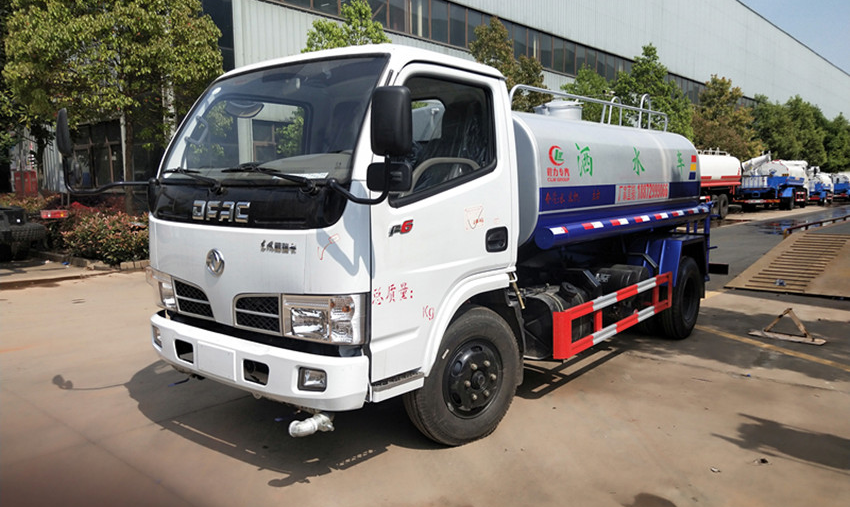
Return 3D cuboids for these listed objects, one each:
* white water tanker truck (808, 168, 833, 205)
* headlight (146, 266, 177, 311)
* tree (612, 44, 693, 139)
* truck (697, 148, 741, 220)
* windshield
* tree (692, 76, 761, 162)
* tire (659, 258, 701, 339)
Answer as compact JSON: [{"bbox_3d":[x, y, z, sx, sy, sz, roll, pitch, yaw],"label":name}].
[{"bbox_3d":[28.400,-4.986,45.000,2.150,2.750,6.000,4,8,44],"label":"white water tanker truck"},{"bbox_3d":[-1.506,0.199,3.602,0.408,0.219,0.184,5,9,39],"label":"headlight"},{"bbox_3d":[11.626,-6.468,31.500,4.200,8.576,4.200,6,9,43],"label":"tree"},{"bbox_3d":[9.800,-2.788,24.800,2.500,2.950,9.200,4,8,44],"label":"truck"},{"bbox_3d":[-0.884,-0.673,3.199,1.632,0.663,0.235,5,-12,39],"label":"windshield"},{"bbox_3d":[18.977,-7.066,38.500,4.300,8.157,4.300,6,9,43],"label":"tree"},{"bbox_3d":[2.298,0.391,5.620,0.200,0.775,0.775,3,8,40],"label":"tire"}]

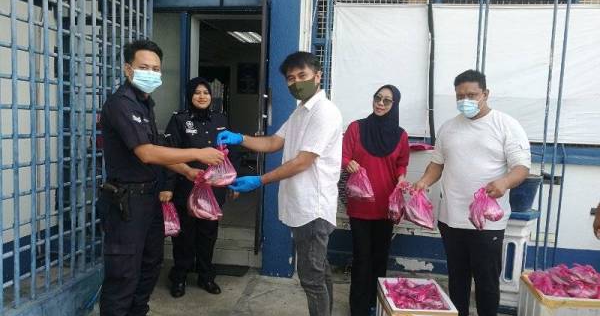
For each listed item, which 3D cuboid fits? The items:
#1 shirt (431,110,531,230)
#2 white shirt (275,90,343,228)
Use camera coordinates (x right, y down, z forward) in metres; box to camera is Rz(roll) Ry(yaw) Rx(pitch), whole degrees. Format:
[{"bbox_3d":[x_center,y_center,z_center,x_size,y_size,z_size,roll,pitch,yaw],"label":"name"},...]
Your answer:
[{"bbox_3d":[1.107,0.068,2.870,0.540,0.670,0.340,5,6,30],"label":"shirt"},{"bbox_3d":[0.047,0.003,2.570,0.340,0.760,0.470,0,6,-21],"label":"white shirt"}]

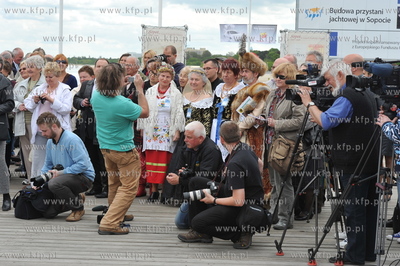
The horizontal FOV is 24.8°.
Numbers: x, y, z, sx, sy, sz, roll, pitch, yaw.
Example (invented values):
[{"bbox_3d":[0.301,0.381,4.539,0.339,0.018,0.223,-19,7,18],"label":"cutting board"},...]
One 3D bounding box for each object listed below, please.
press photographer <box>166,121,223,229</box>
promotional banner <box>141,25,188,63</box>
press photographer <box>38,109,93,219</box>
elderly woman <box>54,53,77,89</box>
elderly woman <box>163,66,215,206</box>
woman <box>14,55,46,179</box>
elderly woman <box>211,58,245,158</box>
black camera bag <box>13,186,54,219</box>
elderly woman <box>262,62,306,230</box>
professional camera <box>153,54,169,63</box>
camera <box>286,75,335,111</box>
[{"bbox_3d":[-0.047,0.406,9.500,0.640,1.090,0.500,-1,5,-21],"label":"press photographer"},{"bbox_3d":[-0.712,-1.033,18.000,1.020,2.100,0.060,-1,5,-25],"label":"promotional banner"},{"bbox_3d":[-1.448,0.341,9.800,0.620,1.130,0.500,-1,5,-22],"label":"press photographer"},{"bbox_3d":[-1.982,-0.242,13.025,0.500,1.680,0.330,1,5,9],"label":"elderly woman"},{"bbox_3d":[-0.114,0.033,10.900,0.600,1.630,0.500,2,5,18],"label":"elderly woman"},{"bbox_3d":[-2.277,-0.180,12.228,0.500,1.690,0.380,3,6,33],"label":"woman"},{"bbox_3d":[0.325,-0.012,10.386,0.520,1.665,0.400,2,5,17],"label":"elderly woman"},{"bbox_3d":[-1.768,0.736,9.696,0.360,0.290,0.270,-3,6,-30],"label":"black camera bag"},{"bbox_3d":[0.842,0.118,9.072,0.430,1.625,0.520,-4,6,-37],"label":"elderly woman"},{"bbox_3d":[-0.525,-0.981,12.150,0.150,0.118,0.235,4,11,42],"label":"professional camera"},{"bbox_3d":[0.980,-0.363,8.150,0.430,0.310,0.200,2,5,16],"label":"camera"}]

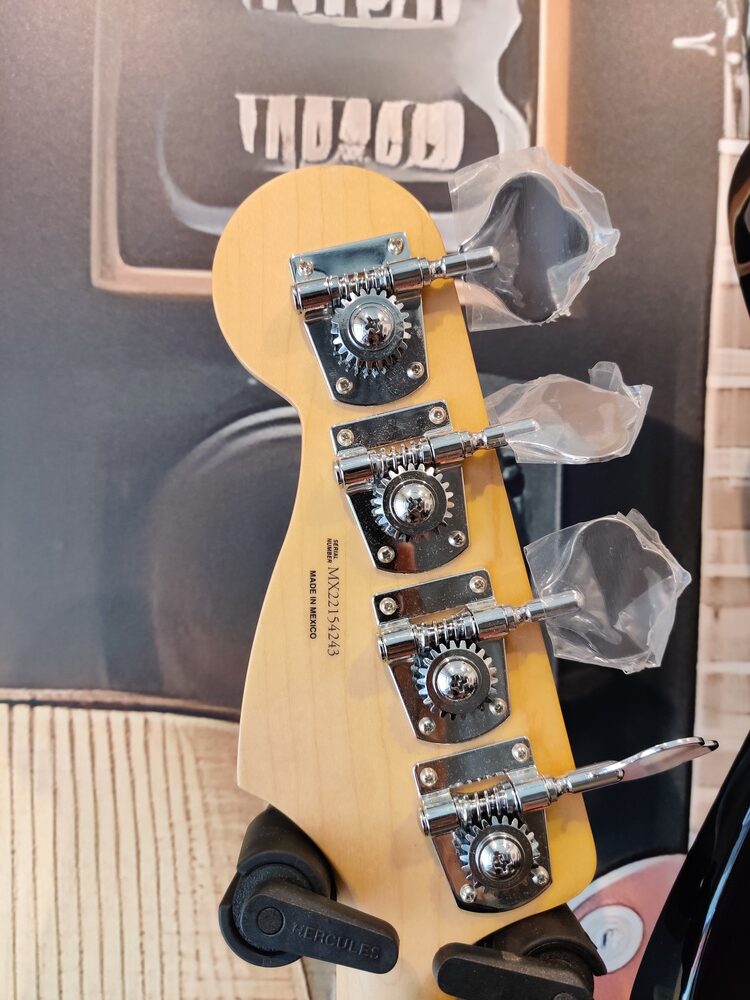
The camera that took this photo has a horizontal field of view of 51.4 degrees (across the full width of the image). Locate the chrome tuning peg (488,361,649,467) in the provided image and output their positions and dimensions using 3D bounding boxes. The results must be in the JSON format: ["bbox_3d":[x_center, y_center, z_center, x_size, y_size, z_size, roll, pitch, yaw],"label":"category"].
[{"bbox_3d":[0.050,-0.021,0.203,0.041,0.013,0.039,-14,40,-3],"label":"chrome tuning peg"}]

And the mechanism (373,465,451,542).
[{"bbox_3d":[0.010,0.001,0.201,0.021,0.021,0.011,-14,0,-3],"label":"mechanism"}]

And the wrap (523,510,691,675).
[{"bbox_3d":[0.062,0.025,0.203,0.041,0.040,0.011,-14,-8,-3],"label":"wrap"}]

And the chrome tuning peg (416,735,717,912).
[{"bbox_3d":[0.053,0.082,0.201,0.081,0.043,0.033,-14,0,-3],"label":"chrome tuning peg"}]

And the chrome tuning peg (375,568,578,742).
[{"bbox_3d":[0.029,0.040,0.202,0.054,0.042,0.012,-14,0,-3],"label":"chrome tuning peg"}]

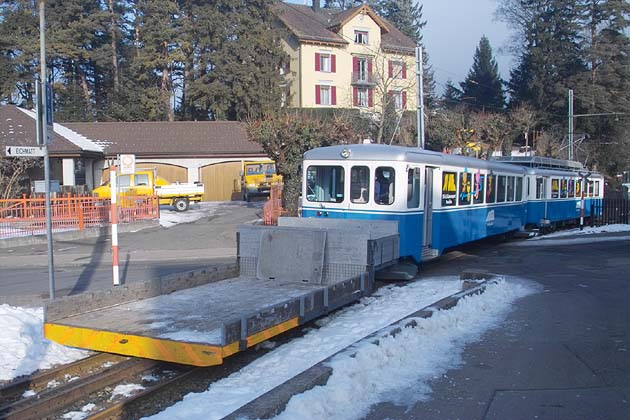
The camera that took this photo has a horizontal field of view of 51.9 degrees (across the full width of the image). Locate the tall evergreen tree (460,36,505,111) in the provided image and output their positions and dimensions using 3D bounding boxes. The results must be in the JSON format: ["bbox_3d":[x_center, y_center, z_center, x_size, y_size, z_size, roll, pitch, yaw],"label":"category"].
[{"bbox_3d":[19.339,-11.106,74.654,5.900,17.500,5.900,-1,4,0],"label":"tall evergreen tree"}]

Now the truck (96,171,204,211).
[{"bbox_3d":[-9.164,-1.051,35.380,5.650,2.350,2.050,-4,5,-21],"label":"truck"}]

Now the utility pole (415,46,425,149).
[{"bbox_3d":[4.650,-2.817,28.418,0.290,8.500,0.290,1,5,28],"label":"utility pole"}]

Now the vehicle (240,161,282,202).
[{"bbox_3d":[-3.230,-1.852,40.889,2.150,2.500,4.800,-2,4,-3],"label":"vehicle"}]

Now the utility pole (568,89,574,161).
[{"bbox_3d":[17.736,-3.862,44.829,0.280,8.800,0.280,2,5,37],"label":"utility pole"}]

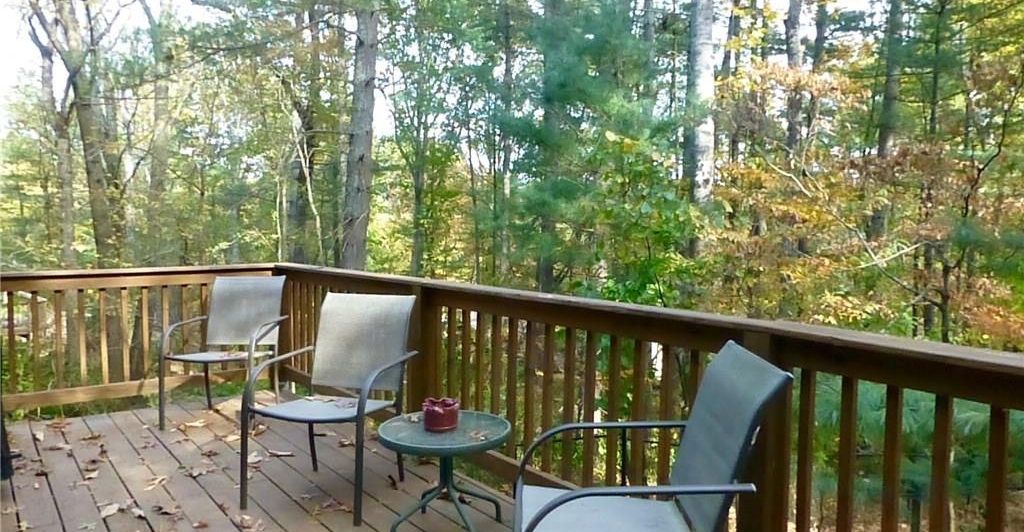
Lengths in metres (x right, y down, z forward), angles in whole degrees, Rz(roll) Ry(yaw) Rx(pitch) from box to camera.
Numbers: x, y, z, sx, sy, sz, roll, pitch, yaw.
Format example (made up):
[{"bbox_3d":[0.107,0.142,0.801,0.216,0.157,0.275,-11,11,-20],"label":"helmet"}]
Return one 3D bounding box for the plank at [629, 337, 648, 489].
[{"bbox_3d":[0.472,0.587,2.654,0.036,0.640,0.036,-2,4,-38],"label":"plank"}]

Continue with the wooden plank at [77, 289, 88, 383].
[{"bbox_3d":[-2.739,0.455,4.527,0.036,0.640,0.036,-2,4,-38],"label":"wooden plank"}]

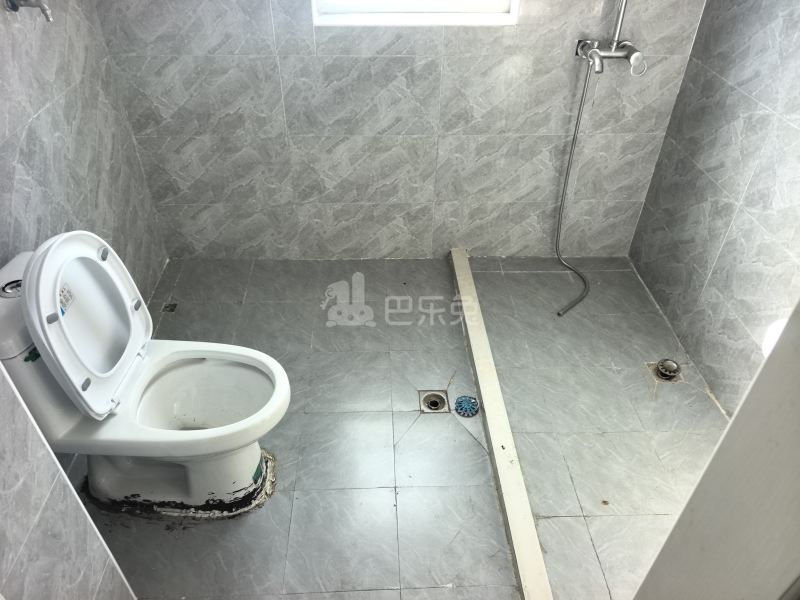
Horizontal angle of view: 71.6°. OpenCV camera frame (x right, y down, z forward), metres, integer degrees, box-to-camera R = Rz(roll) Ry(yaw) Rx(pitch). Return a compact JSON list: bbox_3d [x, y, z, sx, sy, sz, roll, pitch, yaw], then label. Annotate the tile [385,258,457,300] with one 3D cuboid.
[{"bbox_3d":[0.088,-0.093,2.463,0.290,0.010,0.313,-1,38,-2],"label":"tile"}]

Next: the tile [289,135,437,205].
[{"bbox_3d":[-0.147,-0.548,2.336,0.599,0.305,0.010,-1,39,-3],"label":"tile"}]

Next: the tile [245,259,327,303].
[{"bbox_3d":[-0.505,-0.083,2.438,0.298,0.010,0.313,-1,38,-2],"label":"tile"}]

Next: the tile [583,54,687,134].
[{"bbox_3d":[0.942,-0.814,2.220,0.344,0.304,0.010,-1,37,-2],"label":"tile"}]

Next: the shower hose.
[{"bbox_3d":[0.735,-0.428,2.176,0.219,0.903,0.400,-1,37,-2],"label":"shower hose"}]

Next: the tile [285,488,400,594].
[{"bbox_3d":[-0.152,0.650,1.510,0.297,0.010,0.297,-1,38,-3],"label":"tile"}]

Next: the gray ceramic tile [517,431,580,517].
[{"bbox_3d":[0.456,0.541,1.720,0.144,0.010,0.300,-1,39,-3],"label":"gray ceramic tile"}]

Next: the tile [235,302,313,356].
[{"bbox_3d":[-0.496,0.107,2.234,0.300,0.010,0.300,-1,39,-3],"label":"tile"}]

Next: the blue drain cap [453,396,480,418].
[{"bbox_3d":[0.226,0.357,1.848,0.078,0.024,0.078,1,37,0],"label":"blue drain cap"}]

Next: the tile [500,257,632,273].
[{"bbox_3d":[0.785,-0.166,2.614,0.619,0.010,0.120,-1,39,-3],"label":"tile"}]

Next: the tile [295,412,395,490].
[{"bbox_3d":[-0.167,0.468,1.744,0.297,0.010,0.297,-1,38,-3],"label":"tile"}]

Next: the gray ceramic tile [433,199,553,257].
[{"bbox_3d":[0.449,-0.320,2.530,0.600,0.288,0.010,-1,38,-3],"label":"gray ceramic tile"}]

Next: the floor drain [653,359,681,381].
[{"bbox_3d":[0.973,0.255,2.011,0.084,0.035,0.084,-1,38,-3],"label":"floor drain"}]

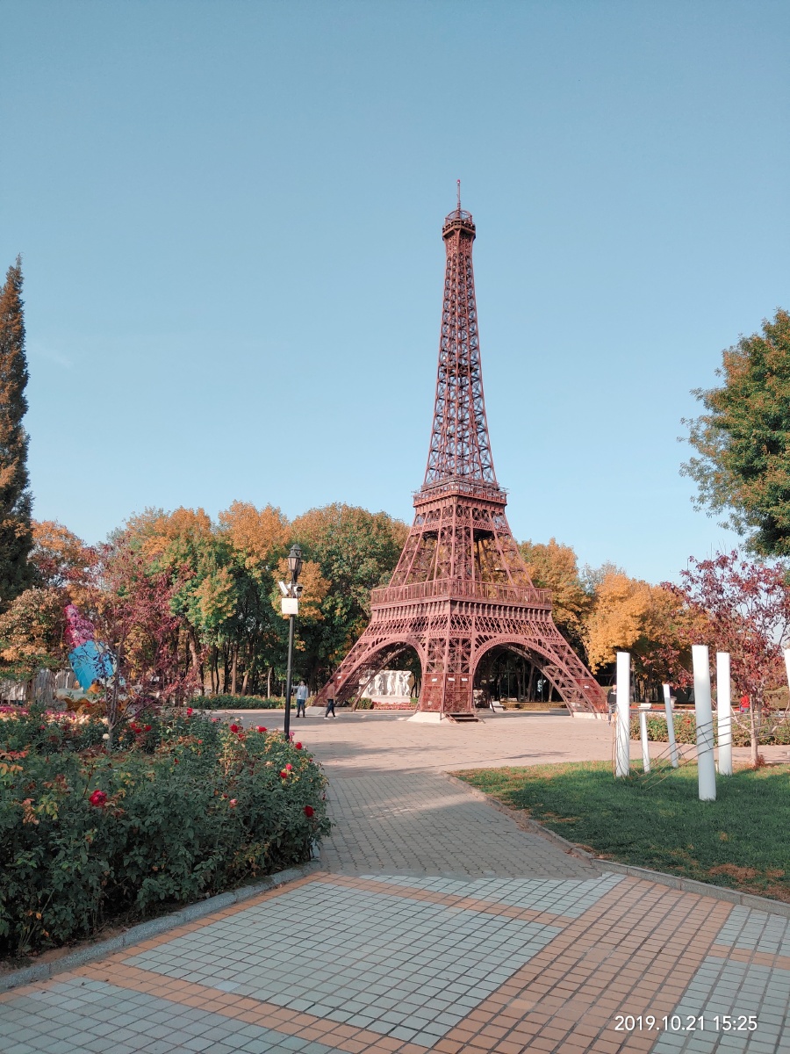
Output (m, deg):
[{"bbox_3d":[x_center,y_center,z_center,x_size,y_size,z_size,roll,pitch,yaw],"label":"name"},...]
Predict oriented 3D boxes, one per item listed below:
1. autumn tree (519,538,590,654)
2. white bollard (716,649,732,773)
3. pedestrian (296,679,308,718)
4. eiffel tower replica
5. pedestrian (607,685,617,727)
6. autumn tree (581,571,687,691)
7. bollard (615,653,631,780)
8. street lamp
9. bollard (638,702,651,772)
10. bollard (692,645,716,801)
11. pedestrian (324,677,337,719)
[{"bbox_3d":[12.088,7.744,71.280,8.500,13.919,8.500,-1,-11,10],"label":"autumn tree"},{"bbox_3d":[5.127,2.906,13.723,0.200,1.877,0.200,-3,-11,20],"label":"white bollard"},{"bbox_3d":[-4.334,8.052,41.330,0.550,1.715,0.350,2,-11,-6],"label":"pedestrian"},{"bbox_3d":[3.466,-4.932,46.716,10.845,29.486,10.845,8,-13,-34],"label":"eiffel tower replica"},{"bbox_3d":[9.327,7.640,37.751,0.500,1.719,0.380,-2,-11,14],"label":"pedestrian"},{"bbox_3d":[18.358,8.617,66.998,8.000,10.853,8.000,-2,-11,15],"label":"autumn tree"},{"bbox_3d":[3.538,2.896,13.673,0.200,1.883,0.200,-2,-11,14],"label":"bollard"},{"bbox_3d":[-2.338,2.621,19.921,0.500,4.573,0.450,2,-11,-6],"label":"street lamp"},{"bbox_3d":[4.075,3.517,14.387,0.105,0.947,0.105,-2,-11,15],"label":"bollard"},{"bbox_3d":[3.806,2.399,10.872,0.200,1.865,0.200,-3,-11,19],"label":"bollard"},{"bbox_3d":[-2.765,7.504,38.451,0.550,1.742,0.500,7,-12,-30],"label":"pedestrian"}]

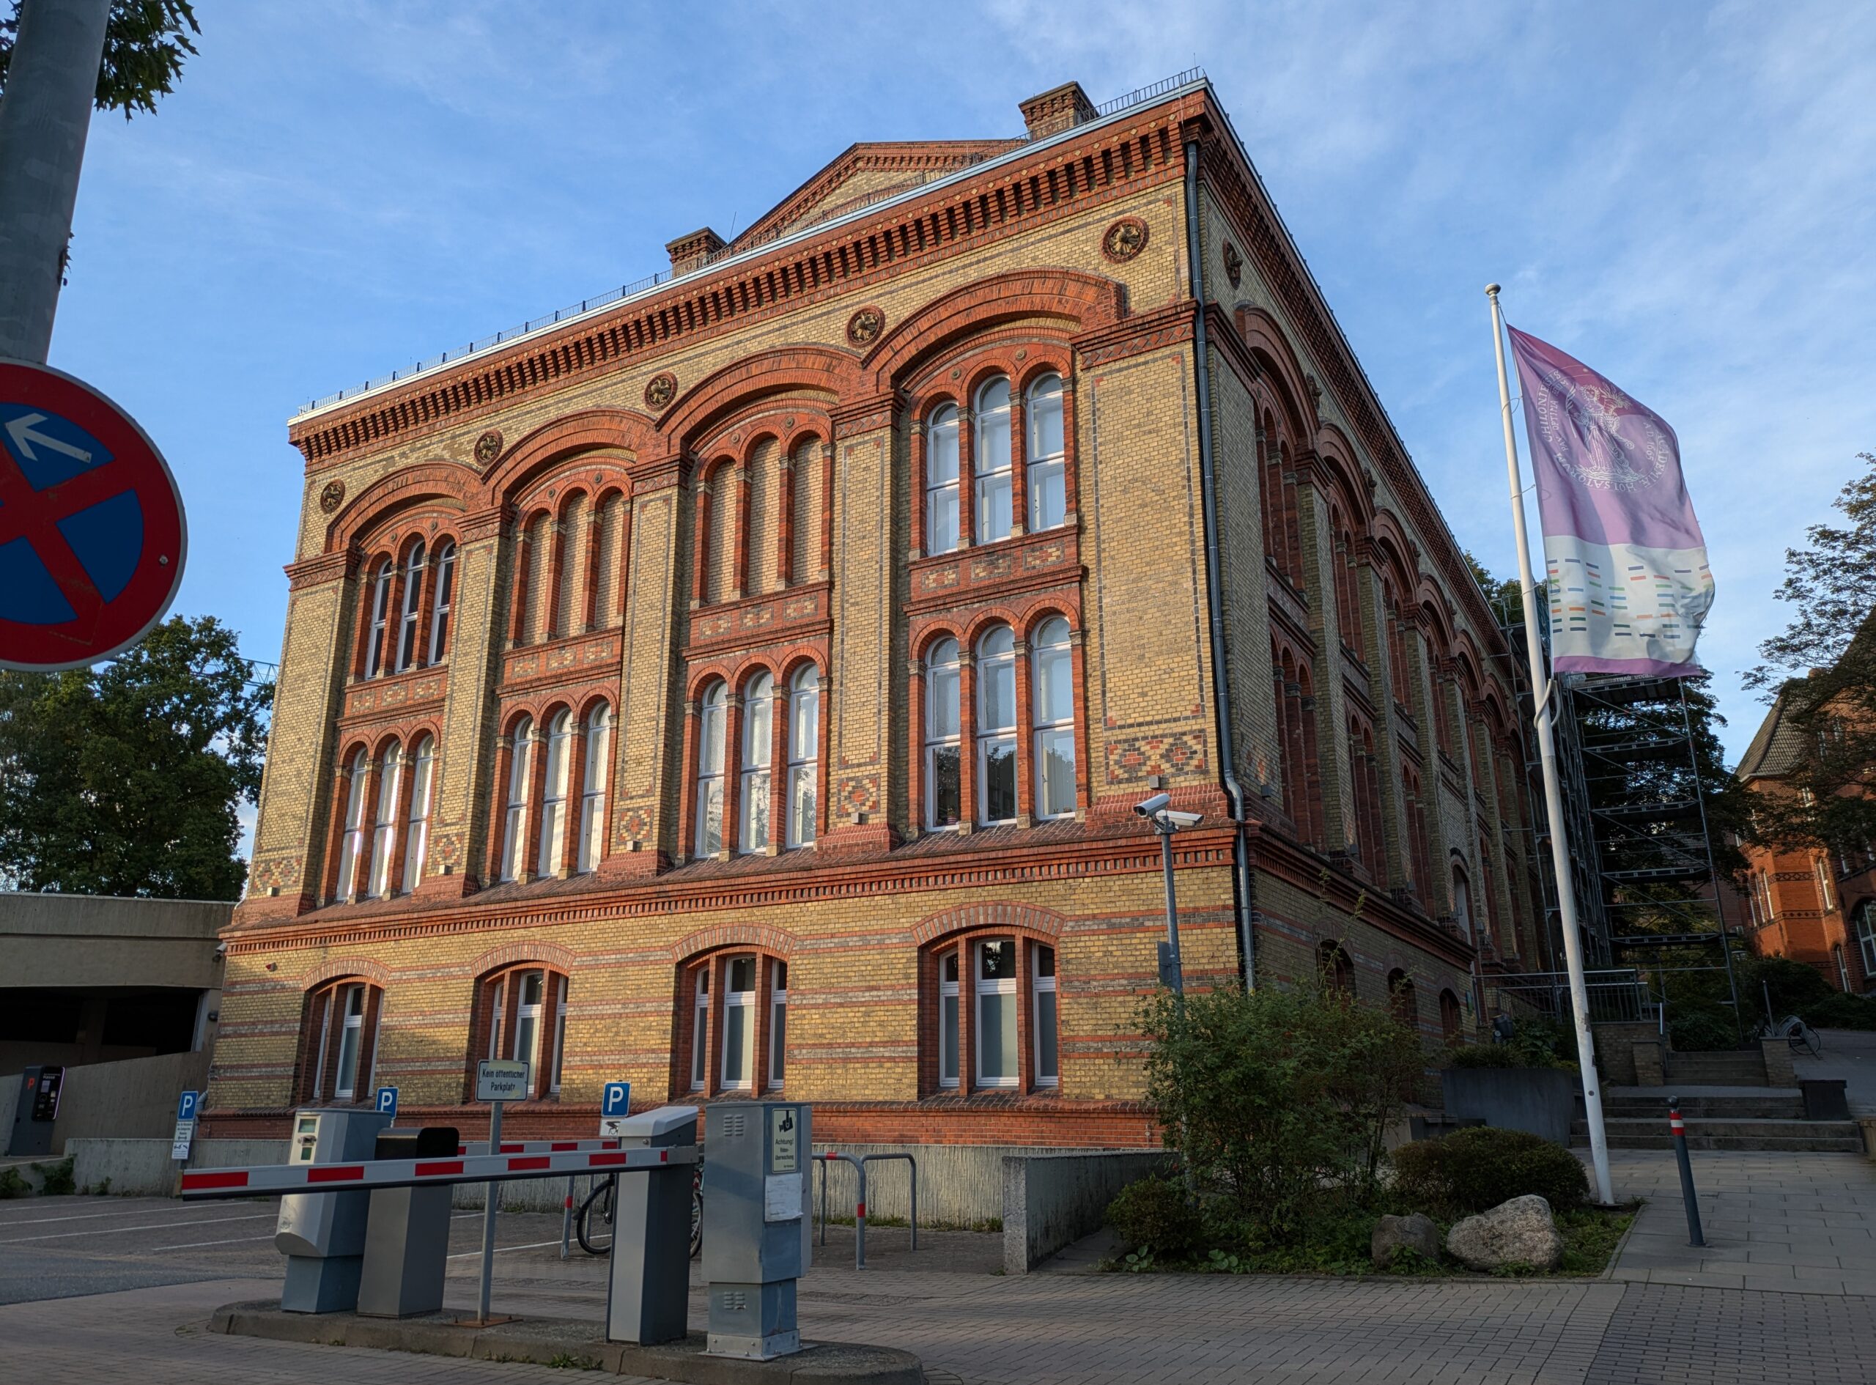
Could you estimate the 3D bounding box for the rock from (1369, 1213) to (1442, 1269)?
[{"bbox_3d":[3.069,3.596,8.869,0.470,0.380,0.400,-5,-18,17],"label":"rock"}]

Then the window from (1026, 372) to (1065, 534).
[{"bbox_3d":[1.855,-4.080,22.801,0.800,2.920,0.250,-10,-19,28],"label":"window"}]

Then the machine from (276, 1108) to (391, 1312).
[{"bbox_3d":[-3.772,3.194,8.396,0.370,1.160,0.490,-10,-19,28],"label":"machine"}]

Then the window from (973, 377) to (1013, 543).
[{"bbox_3d":[1.013,-4.056,23.287,0.820,3.140,0.250,-10,-19,28],"label":"window"}]

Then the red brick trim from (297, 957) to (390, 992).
[{"bbox_3d":[-11.724,5.614,27.015,2.600,0.660,0.200,-10,-19,28],"label":"red brick trim"}]

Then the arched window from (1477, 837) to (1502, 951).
[{"bbox_3d":[16.364,5.953,40.190,0.300,3.200,0.900,-10,-19,28],"label":"arched window"}]

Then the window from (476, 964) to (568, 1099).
[{"bbox_3d":[-7.140,5.943,23.763,2.270,2.270,0.320,-10,-19,28],"label":"window"}]

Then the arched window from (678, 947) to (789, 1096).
[{"bbox_3d":[-3.183,5.290,21.795,2.250,2.280,0.320,-10,-19,28],"label":"arched window"}]

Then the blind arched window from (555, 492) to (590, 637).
[{"bbox_3d":[-7.313,-2.601,27.270,0.740,3.120,0.220,-10,-19,28],"label":"blind arched window"}]

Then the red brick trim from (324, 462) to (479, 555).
[{"bbox_3d":[-11.797,-4.158,30.106,4.950,1.420,0.400,-10,-19,28],"label":"red brick trim"}]

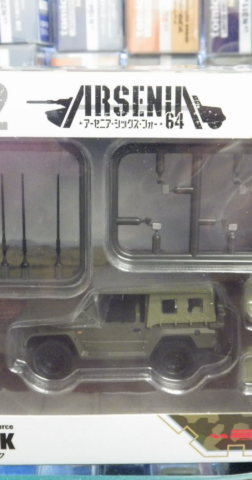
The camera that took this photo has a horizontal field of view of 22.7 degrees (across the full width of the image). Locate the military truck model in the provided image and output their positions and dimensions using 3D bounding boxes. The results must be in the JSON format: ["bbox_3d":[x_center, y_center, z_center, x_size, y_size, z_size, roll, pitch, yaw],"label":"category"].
[{"bbox_3d":[-0.001,0.026,0.207,0.065,0.030,0.028,0,14,-2],"label":"military truck model"}]

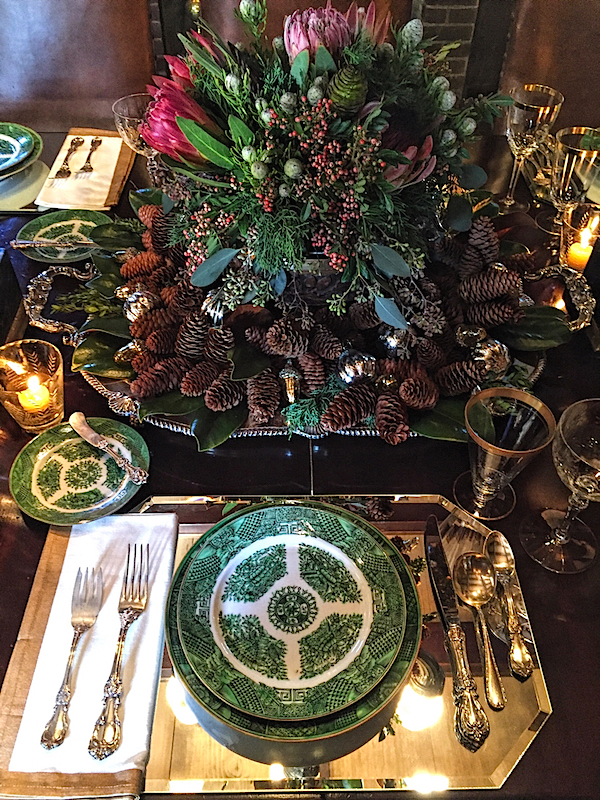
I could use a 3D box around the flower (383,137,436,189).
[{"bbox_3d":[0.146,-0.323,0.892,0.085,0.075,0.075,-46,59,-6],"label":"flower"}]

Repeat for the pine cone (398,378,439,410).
[{"bbox_3d":[0.147,-0.008,0.818,0.044,0.044,0.060,28,43,24],"label":"pine cone"}]

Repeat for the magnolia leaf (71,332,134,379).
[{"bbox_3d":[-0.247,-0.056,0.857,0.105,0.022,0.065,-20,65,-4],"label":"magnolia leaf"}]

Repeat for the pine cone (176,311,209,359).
[{"bbox_3d":[-0.142,-0.089,0.892,0.042,0.042,0.072,3,63,3],"label":"pine cone"}]

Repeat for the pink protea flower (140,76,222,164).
[{"bbox_3d":[-0.157,-0.368,0.895,0.120,0.082,0.082,31,52,6],"label":"pink protea flower"}]

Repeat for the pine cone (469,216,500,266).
[{"bbox_3d":[0.280,-0.235,0.998,0.045,0.045,0.088,1,67,1],"label":"pine cone"}]

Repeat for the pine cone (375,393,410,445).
[{"bbox_3d":[0.107,0.021,0.773,0.040,0.040,0.070,-9,60,-8],"label":"pine cone"}]

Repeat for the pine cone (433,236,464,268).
[{"bbox_3d":[0.213,-0.210,0.955,0.064,0.038,0.038,11,41,-30],"label":"pine cone"}]

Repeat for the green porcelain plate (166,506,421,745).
[{"bbox_3d":[-0.006,0.200,0.636,0.232,0.036,0.232,0,47,0],"label":"green porcelain plate"}]

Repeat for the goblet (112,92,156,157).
[{"bbox_3d":[-0.269,-0.464,1.216,0.108,0.145,0.108,0,46,0],"label":"goblet"}]

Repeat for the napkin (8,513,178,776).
[{"bbox_3d":[-0.190,0.227,0.659,0.118,0.012,0.256,-1,47,-1],"label":"napkin"}]

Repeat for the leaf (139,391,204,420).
[{"bbox_3d":[-0.156,0.006,0.846,0.092,0.022,0.052,-15,56,1],"label":"leaf"}]

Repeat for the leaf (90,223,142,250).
[{"bbox_3d":[-0.285,-0.255,1.056,0.098,0.022,0.052,1,63,7],"label":"leaf"}]

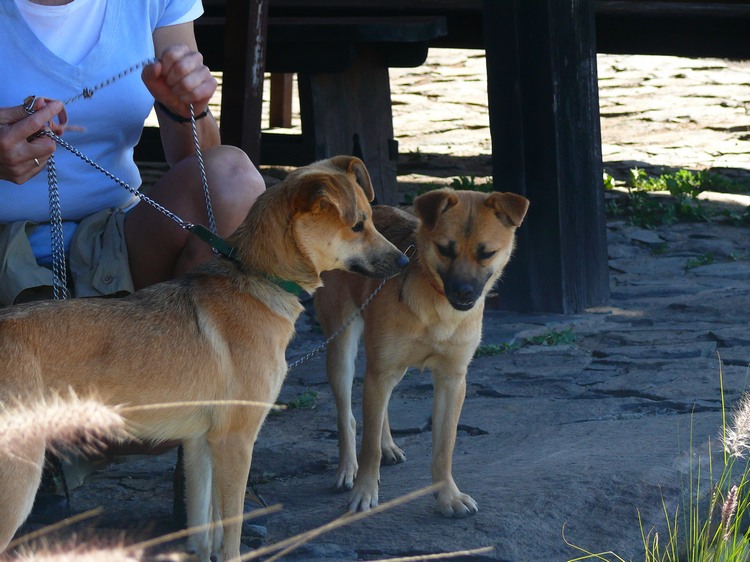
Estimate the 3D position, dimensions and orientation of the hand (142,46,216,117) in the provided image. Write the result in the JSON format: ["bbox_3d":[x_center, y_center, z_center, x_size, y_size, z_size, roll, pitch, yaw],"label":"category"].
[{"bbox_3d":[-0.281,-0.288,4.470,0.095,0.105,0.090,1,8,11],"label":"hand"}]

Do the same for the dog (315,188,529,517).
[{"bbox_3d":[0.068,0.084,4.620,0.240,0.465,0.580,-4,8,-21],"label":"dog"}]

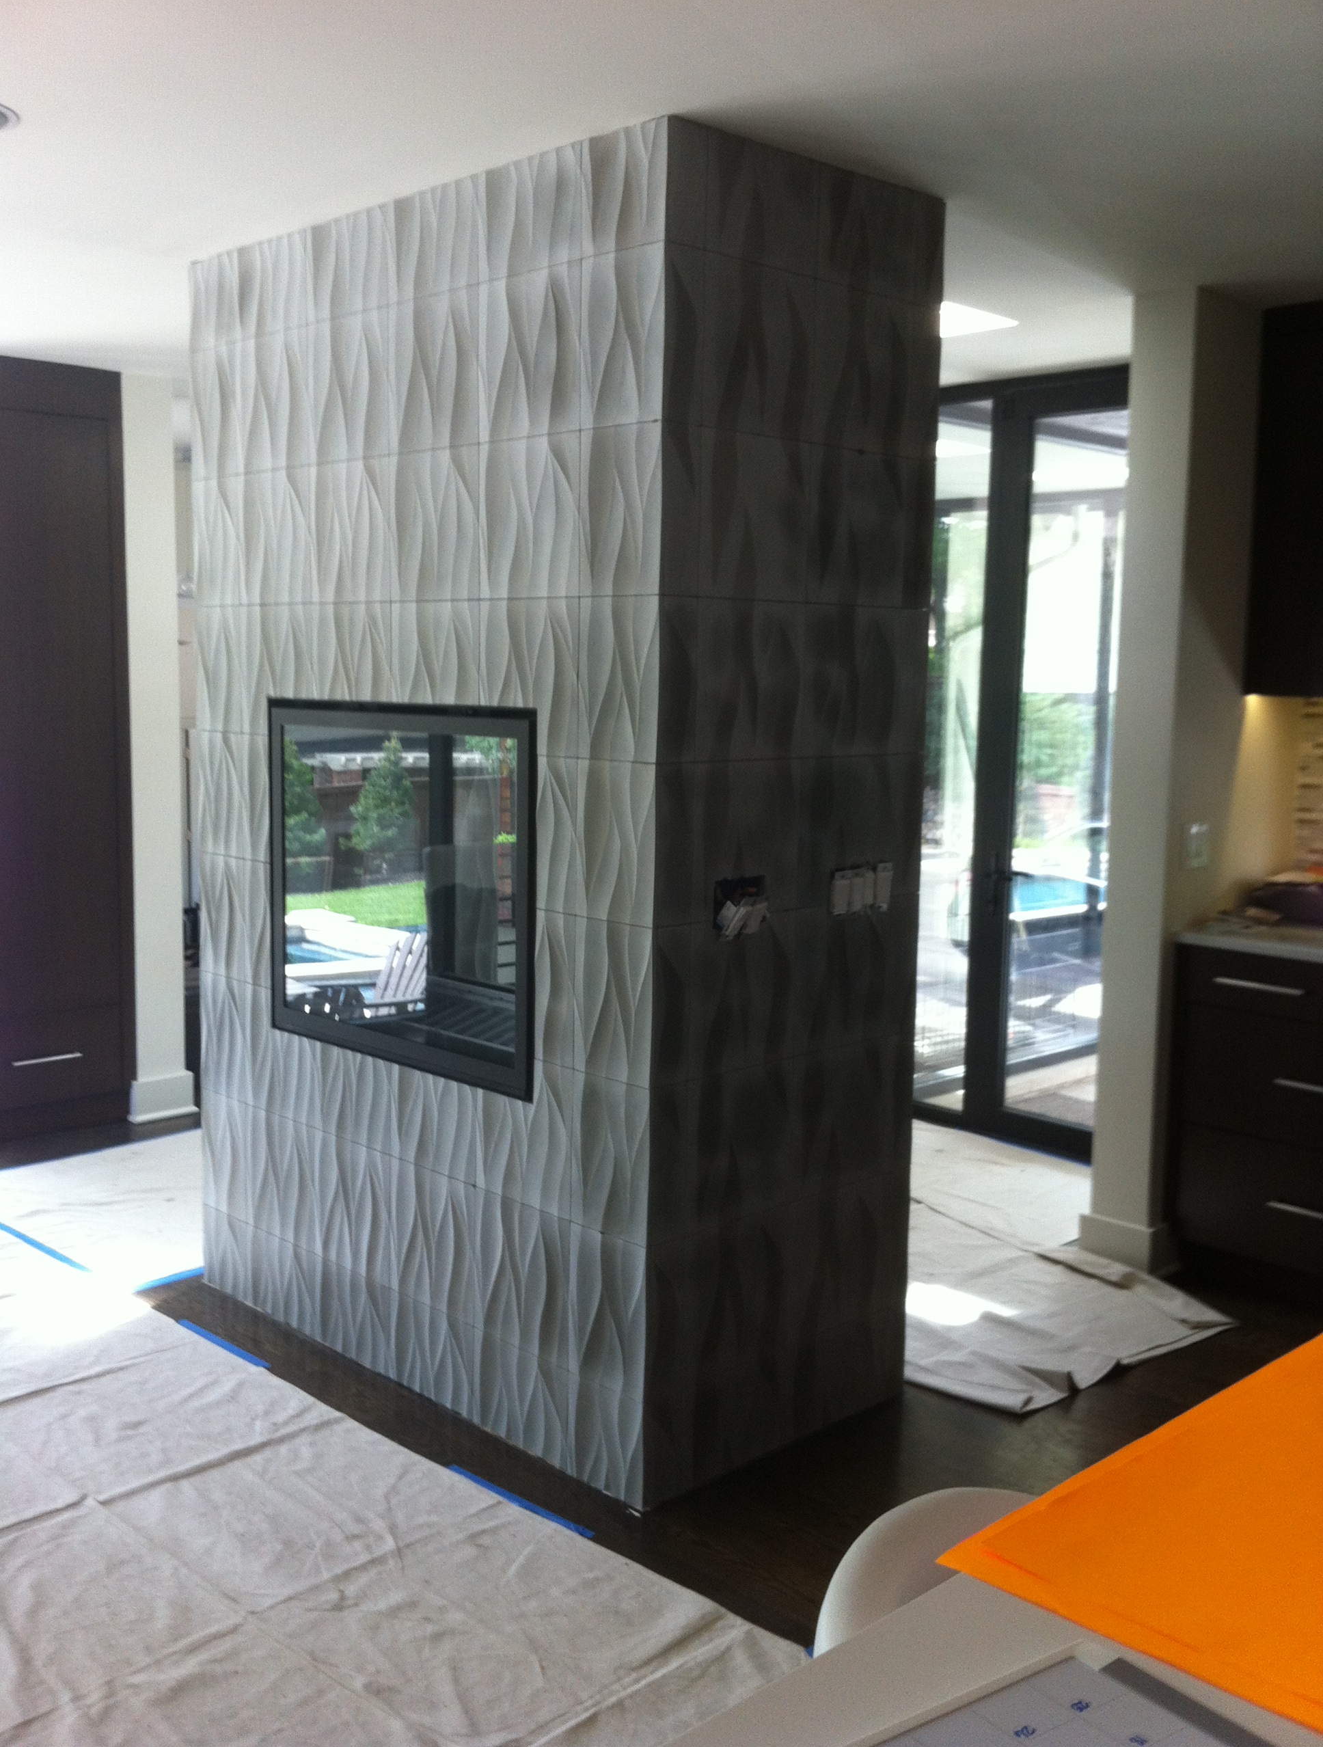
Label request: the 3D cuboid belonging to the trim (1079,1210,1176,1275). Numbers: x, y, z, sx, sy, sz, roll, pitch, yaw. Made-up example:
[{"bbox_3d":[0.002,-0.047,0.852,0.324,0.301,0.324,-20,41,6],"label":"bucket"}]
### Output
[{"bbox_3d":[1.273,1.002,4.865,0.140,0.136,0.221,-5,9,-43],"label":"trim"}]

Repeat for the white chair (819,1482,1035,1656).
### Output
[{"bbox_3d":[0.462,1.029,1.662,0.480,0.810,0.530,-4,8,-35],"label":"white chair"}]

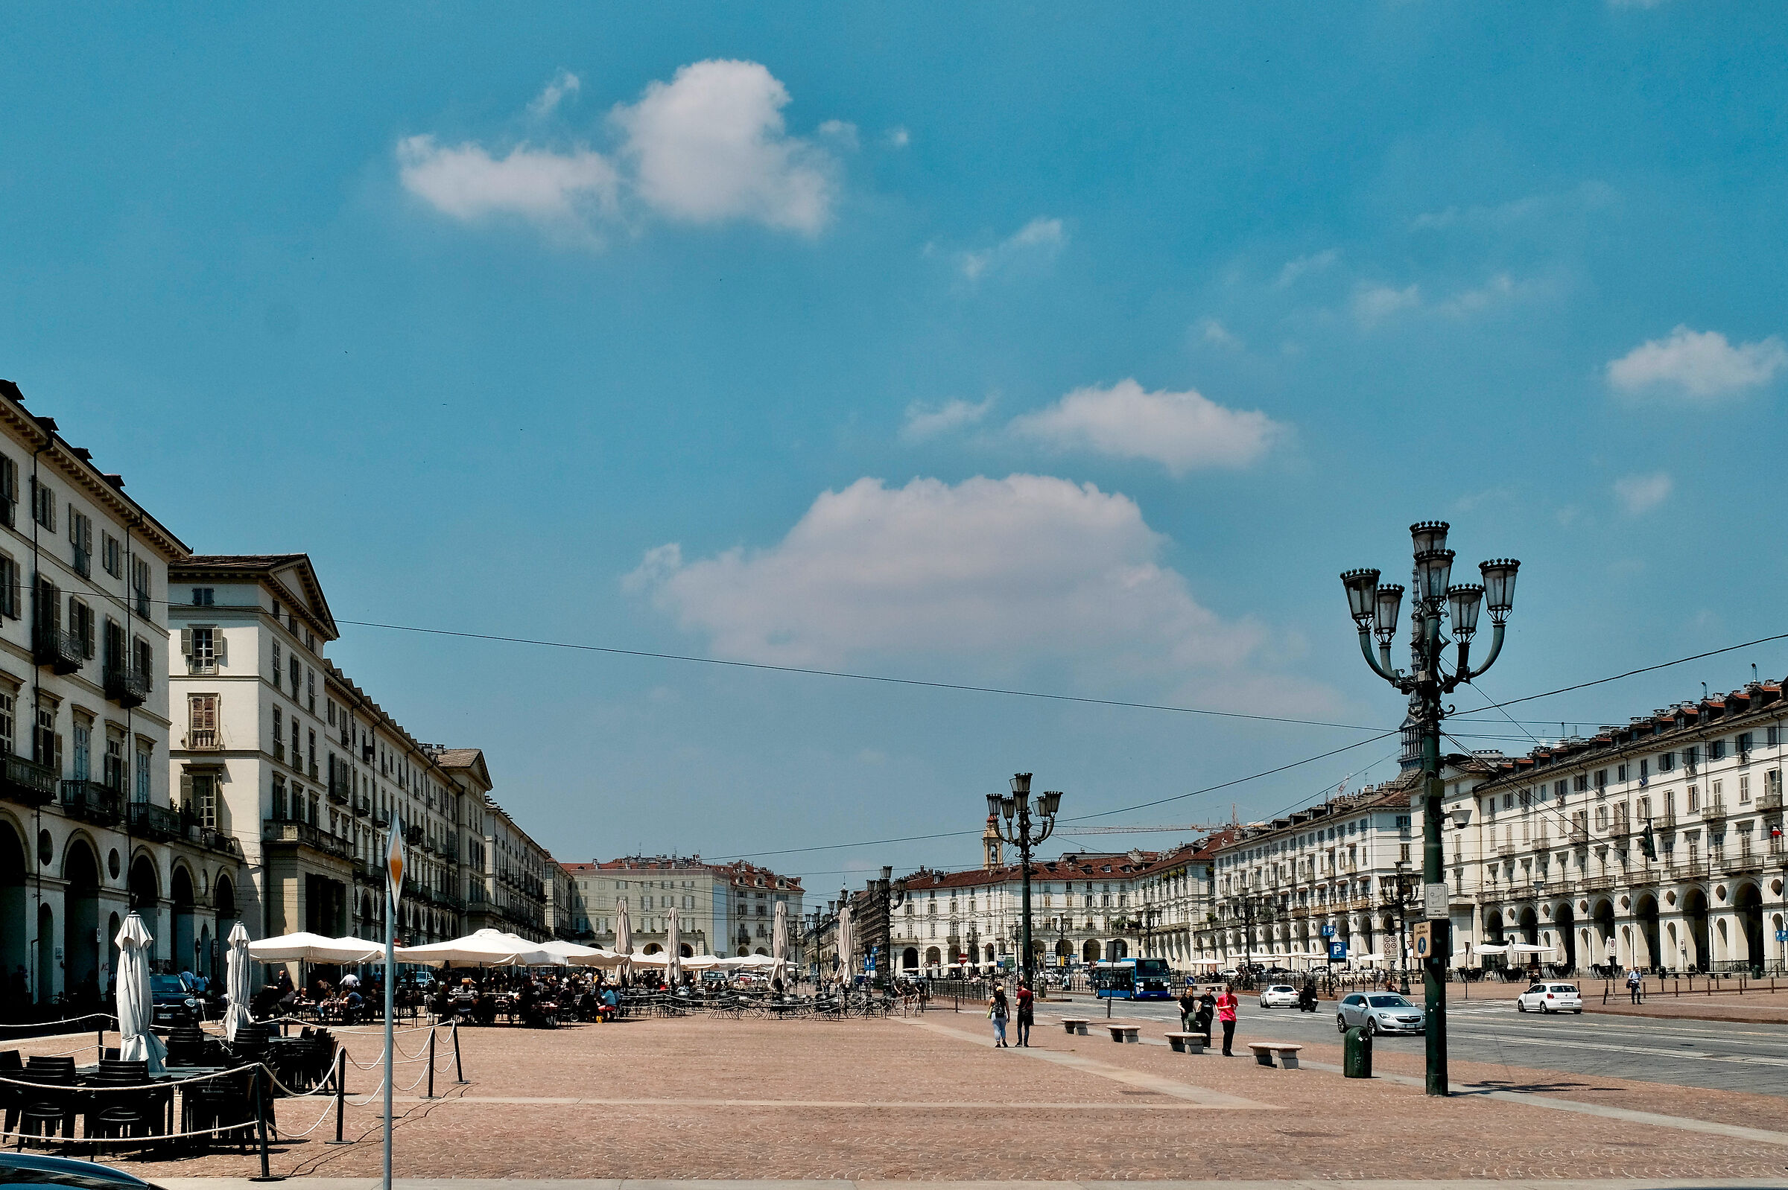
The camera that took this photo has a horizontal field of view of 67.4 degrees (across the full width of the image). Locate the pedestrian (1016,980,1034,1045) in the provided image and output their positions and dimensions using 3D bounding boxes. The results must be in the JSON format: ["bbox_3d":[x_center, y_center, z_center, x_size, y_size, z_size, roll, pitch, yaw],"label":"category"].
[{"bbox_3d":[3.443,11.028,35.331,0.500,1.710,0.360,4,-15,-14],"label":"pedestrian"}]

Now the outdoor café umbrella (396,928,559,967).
[{"bbox_3d":[-15.293,14.259,49.831,4.600,3.400,4.600,-2,-15,8],"label":"outdoor café umbrella"}]

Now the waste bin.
[{"bbox_3d":[9.156,9.033,26.481,0.550,1.000,0.550,3,-14,-12],"label":"waste bin"}]

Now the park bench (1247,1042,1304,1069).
[{"bbox_3d":[8.369,10.116,29.478,0.520,0.500,1.700,1,-14,-7],"label":"park bench"}]

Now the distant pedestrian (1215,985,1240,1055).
[{"bbox_3d":[7.725,9.852,31.145,0.520,1.700,0.360,0,-15,0],"label":"distant pedestrian"}]

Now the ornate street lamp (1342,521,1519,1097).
[{"bbox_3d":[9.354,3.707,23.743,2.880,9.600,2.880,-6,-15,20],"label":"ornate street lamp"}]

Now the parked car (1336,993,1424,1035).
[{"bbox_3d":[17.927,15.433,49.500,1.860,1.500,4.850,1,-14,-6],"label":"parked car"}]

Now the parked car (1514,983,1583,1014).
[{"bbox_3d":[31.575,19.397,64.536,1.690,1.460,3.970,-2,-15,6],"label":"parked car"}]

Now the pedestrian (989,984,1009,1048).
[{"bbox_3d":[2.780,11.069,35.331,0.530,1.630,0.380,2,-15,-6],"label":"pedestrian"}]

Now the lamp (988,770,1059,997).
[{"bbox_3d":[5.079,11.910,52.776,2.880,9.600,2.880,-2,-14,5],"label":"lamp"}]

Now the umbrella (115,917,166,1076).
[{"bbox_3d":[-9.099,5.194,16.134,0.580,2.540,0.540,2,-15,-7],"label":"umbrella"}]

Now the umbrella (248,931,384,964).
[{"bbox_3d":[-22.373,14.777,51.670,4.600,3.400,4.600,7,-16,-24],"label":"umbrella"}]

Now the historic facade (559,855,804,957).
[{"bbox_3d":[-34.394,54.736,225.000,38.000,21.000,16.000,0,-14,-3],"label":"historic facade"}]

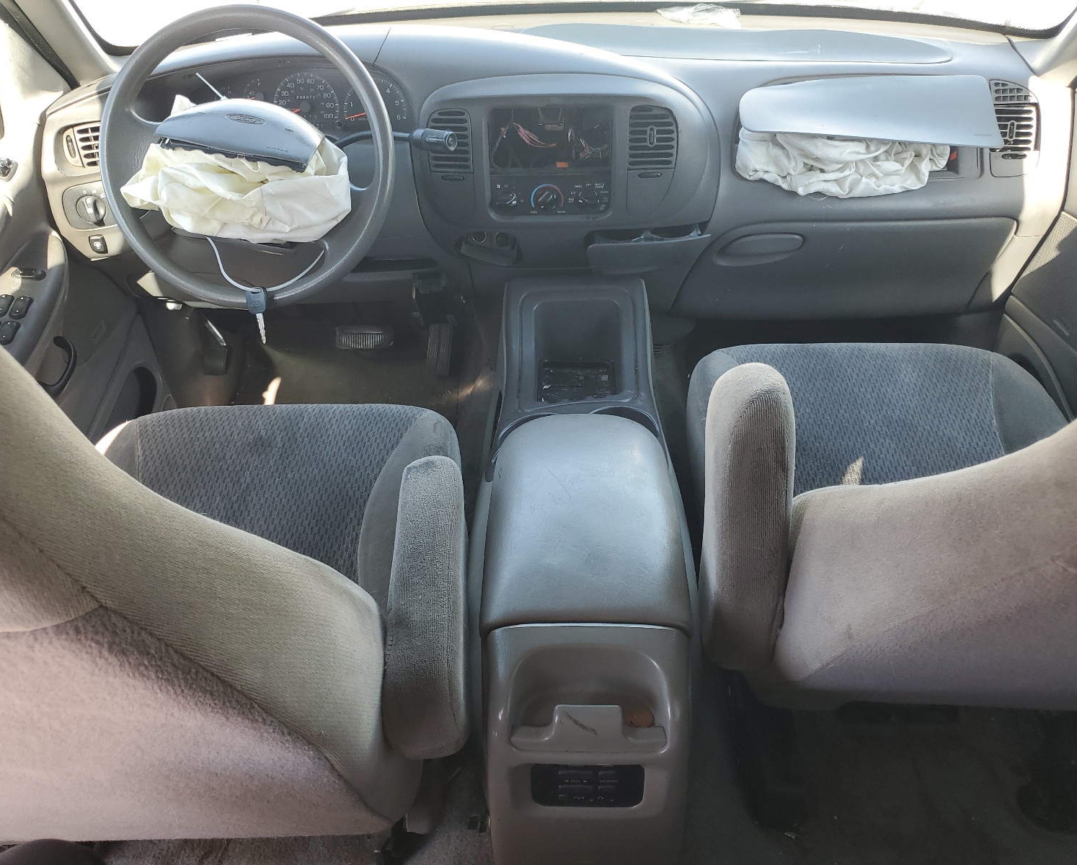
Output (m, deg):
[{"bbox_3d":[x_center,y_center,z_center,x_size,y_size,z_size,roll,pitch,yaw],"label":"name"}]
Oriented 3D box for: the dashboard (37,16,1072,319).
[{"bbox_3d":[0.023,-0.463,1.476,1.520,0.415,0.420,0,35,1],"label":"dashboard"}]

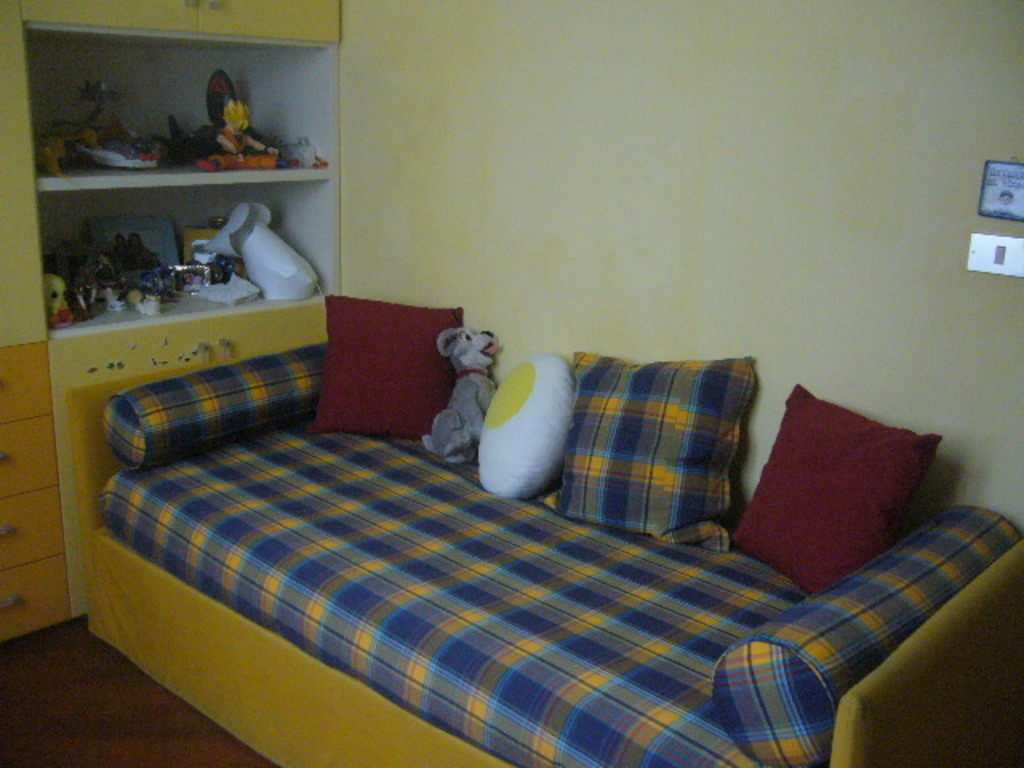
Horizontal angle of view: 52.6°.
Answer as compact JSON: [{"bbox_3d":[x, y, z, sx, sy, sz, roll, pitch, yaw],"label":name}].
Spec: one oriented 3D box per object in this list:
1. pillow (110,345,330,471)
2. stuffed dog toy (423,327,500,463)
[{"bbox_3d":[-0.699,0.037,2.853,0.200,0.200,0.800,15,21,39],"label":"pillow"},{"bbox_3d":[-0.136,0.022,2.754,0.205,0.348,0.150,4,15,6],"label":"stuffed dog toy"}]

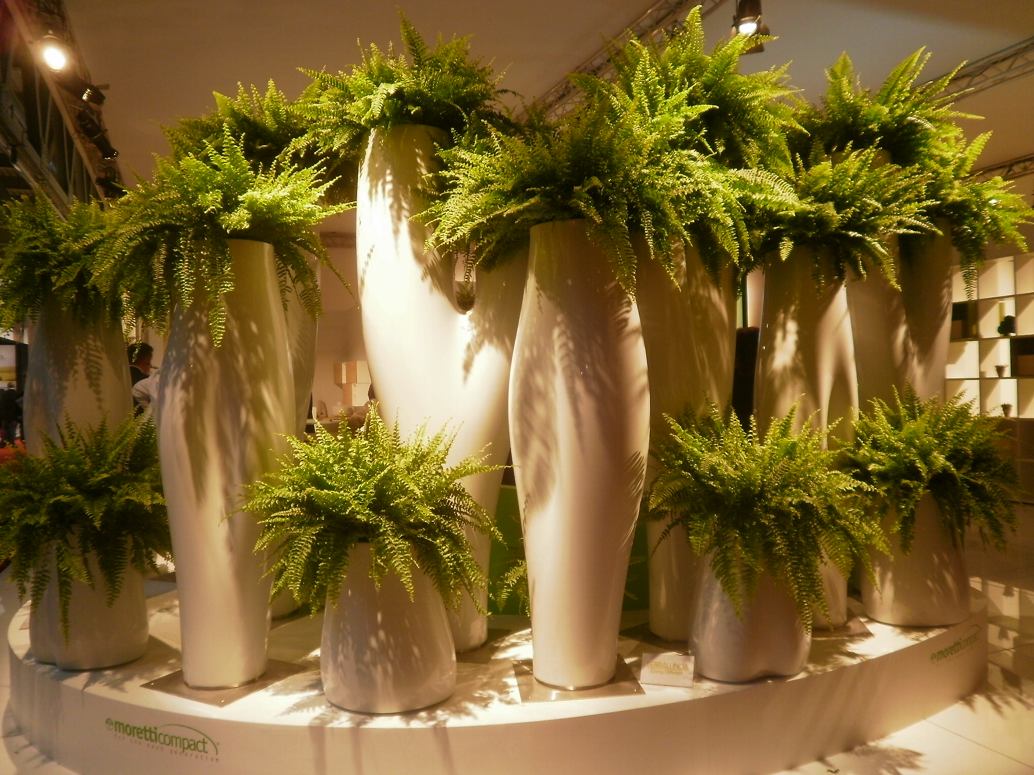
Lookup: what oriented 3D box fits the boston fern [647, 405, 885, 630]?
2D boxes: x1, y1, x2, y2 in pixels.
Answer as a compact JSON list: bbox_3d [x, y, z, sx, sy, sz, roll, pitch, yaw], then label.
[{"bbox_3d":[0.880,0.420,2.750,0.800,0.720,0.780,0,0,18],"label":"boston fern"}]

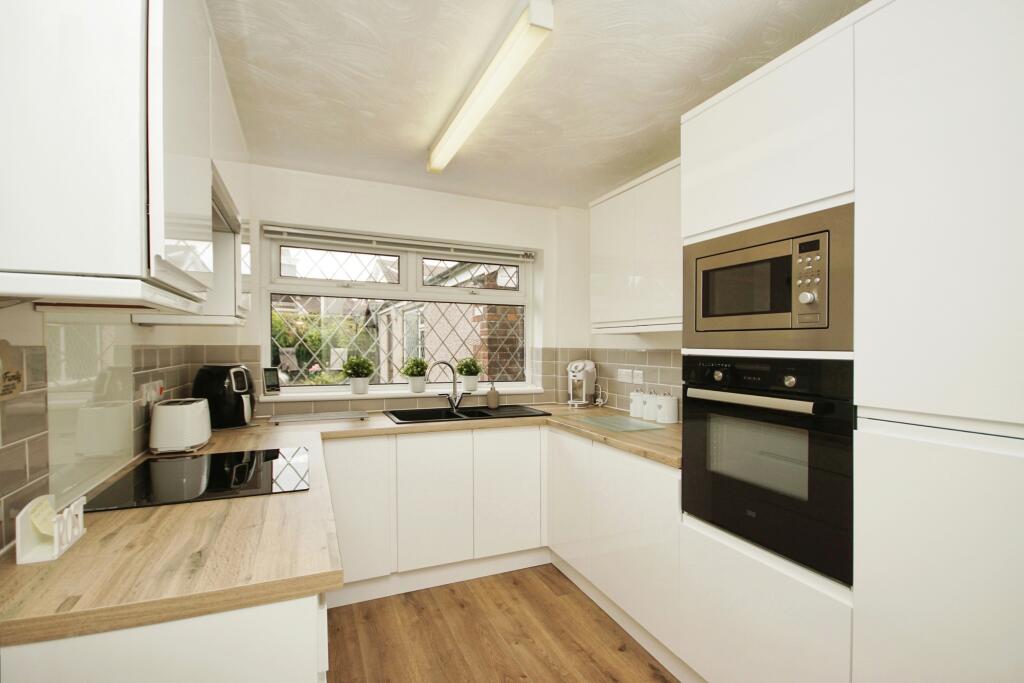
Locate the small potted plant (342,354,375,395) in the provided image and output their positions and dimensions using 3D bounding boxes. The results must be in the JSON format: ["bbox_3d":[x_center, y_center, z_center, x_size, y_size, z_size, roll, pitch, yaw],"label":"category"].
[{"bbox_3d":[-1.000,0.216,2.790,0.200,0.260,0.200,1,-1,-23],"label":"small potted plant"}]

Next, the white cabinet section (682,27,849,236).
[{"bbox_3d":[1.045,-0.618,1.510,0.560,0.450,0.590,1,-1,-24],"label":"white cabinet section"}]

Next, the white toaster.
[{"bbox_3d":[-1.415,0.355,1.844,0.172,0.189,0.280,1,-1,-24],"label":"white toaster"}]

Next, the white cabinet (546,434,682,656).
[{"bbox_3d":[0.703,0.898,2.286,0.570,0.737,1.072,1,-1,-24],"label":"white cabinet"}]

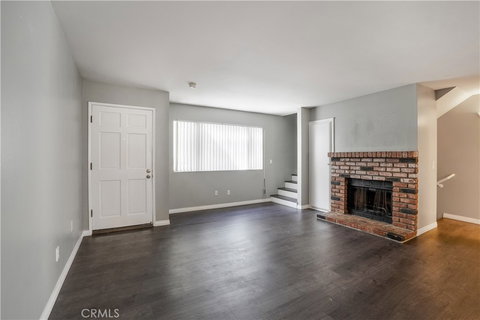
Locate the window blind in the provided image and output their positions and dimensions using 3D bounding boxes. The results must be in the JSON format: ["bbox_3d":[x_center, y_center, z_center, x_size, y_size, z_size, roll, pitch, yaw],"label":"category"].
[{"bbox_3d":[-0.424,-0.294,4.950,2.330,1.140,0.080,0,1,-27],"label":"window blind"}]

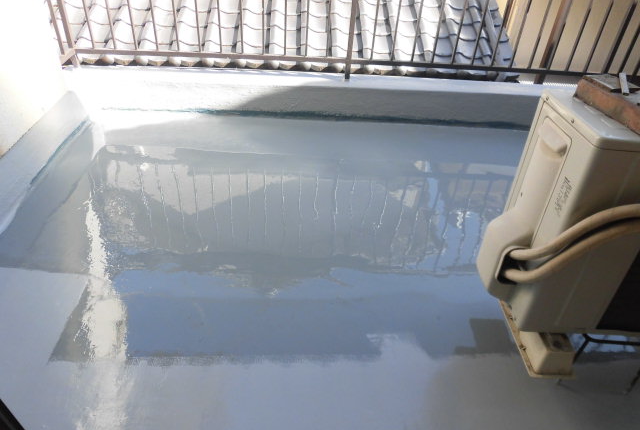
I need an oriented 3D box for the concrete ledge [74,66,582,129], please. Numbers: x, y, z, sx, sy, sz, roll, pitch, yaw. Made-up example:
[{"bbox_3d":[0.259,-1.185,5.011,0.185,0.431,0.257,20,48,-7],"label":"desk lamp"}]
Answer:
[{"bbox_3d":[0.102,-0.743,2.797,3.190,0.194,0.275,2,33,-1],"label":"concrete ledge"}]

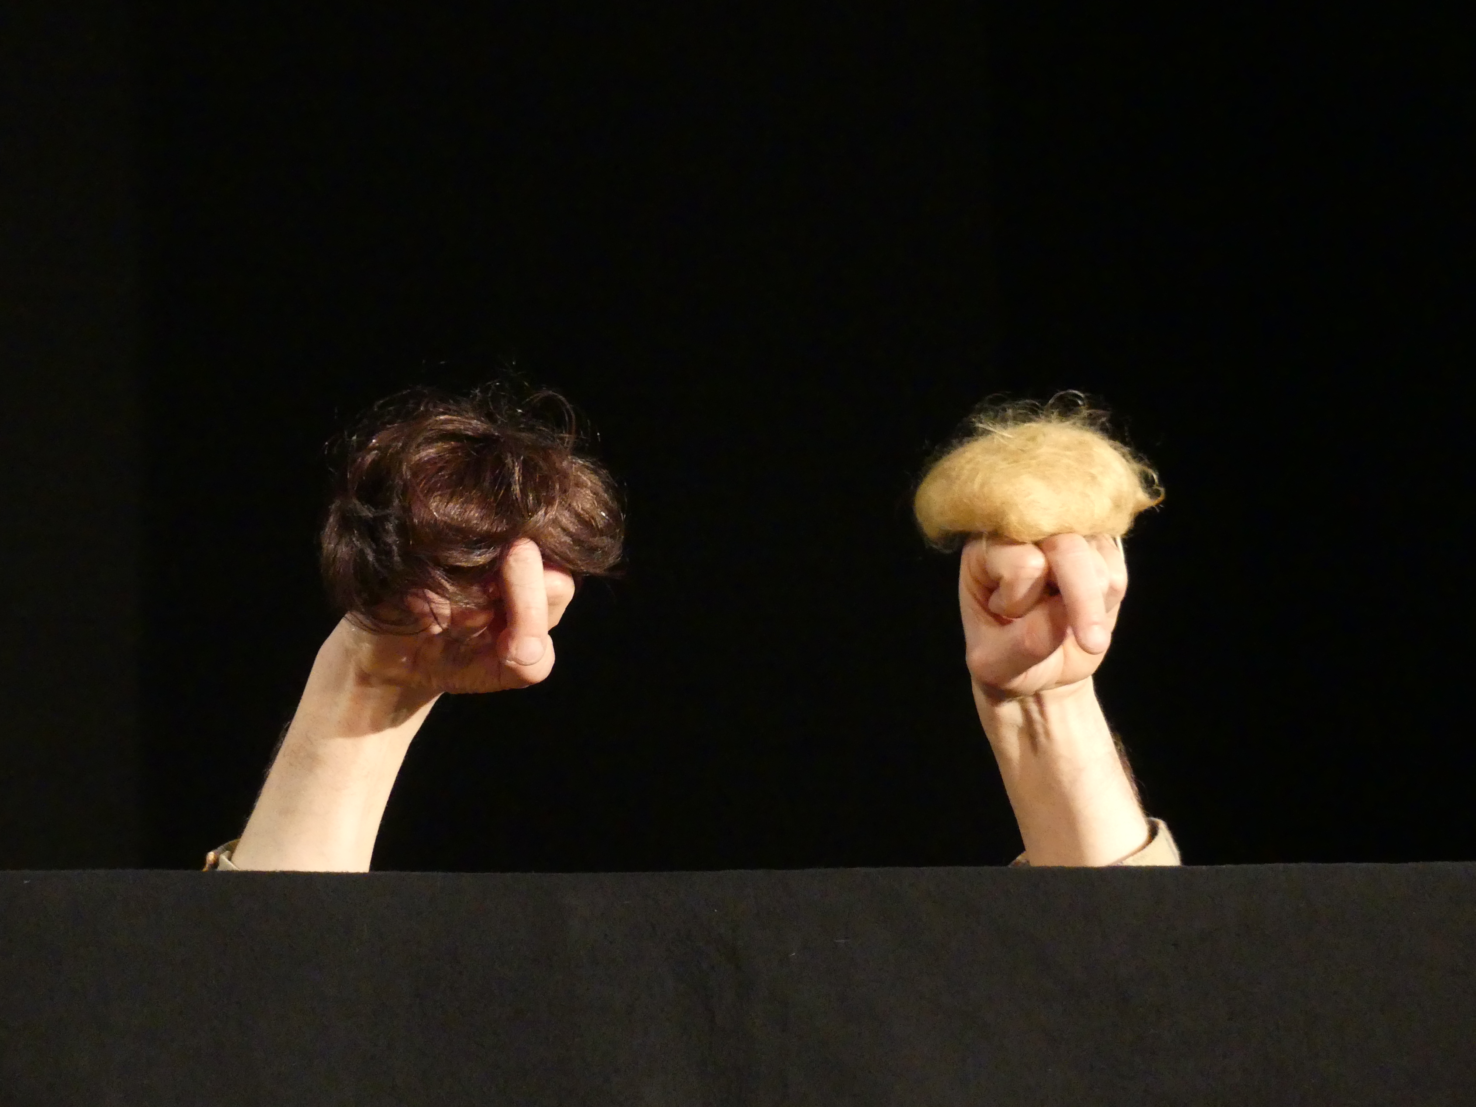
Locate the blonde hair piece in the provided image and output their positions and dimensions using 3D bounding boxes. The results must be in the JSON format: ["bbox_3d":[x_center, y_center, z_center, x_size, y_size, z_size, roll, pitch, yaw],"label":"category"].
[{"bbox_3d":[0.150,-0.041,5.100,0.122,0.074,0.105,0,-1,-6],"label":"blonde hair piece"}]

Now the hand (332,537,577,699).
[{"bbox_3d":[-0.140,0.029,5.090,0.090,0.086,0.105,1,-1,-34],"label":"hand"}]

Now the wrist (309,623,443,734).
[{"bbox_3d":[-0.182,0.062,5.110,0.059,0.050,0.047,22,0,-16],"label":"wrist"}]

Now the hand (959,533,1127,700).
[{"bbox_3d":[0.152,0.029,5.090,0.084,0.088,0.090,0,-1,-6],"label":"hand"}]

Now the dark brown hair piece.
[{"bbox_3d":[-0.133,-0.023,5.100,0.145,0.124,0.135,1,-1,-23],"label":"dark brown hair piece"}]

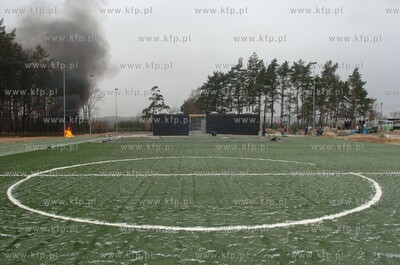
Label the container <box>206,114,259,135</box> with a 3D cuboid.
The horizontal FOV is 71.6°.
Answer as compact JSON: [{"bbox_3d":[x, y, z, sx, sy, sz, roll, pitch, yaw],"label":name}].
[{"bbox_3d":[4.600,-1.080,40.200,7.300,2.800,3.400,0,1,0],"label":"container"}]

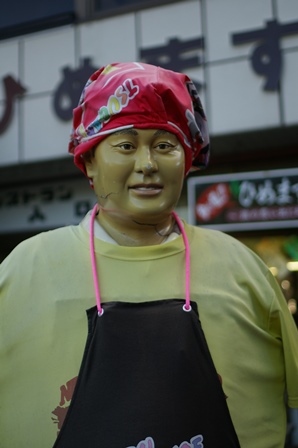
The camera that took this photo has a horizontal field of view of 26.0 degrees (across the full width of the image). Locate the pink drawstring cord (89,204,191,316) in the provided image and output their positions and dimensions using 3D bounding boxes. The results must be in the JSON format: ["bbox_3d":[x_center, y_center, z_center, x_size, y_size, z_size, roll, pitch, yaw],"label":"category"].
[{"bbox_3d":[-0.019,0.063,1.180,0.180,0.214,0.180,0,-9,-9],"label":"pink drawstring cord"}]

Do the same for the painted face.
[{"bbox_3d":[-0.024,-0.084,1.175,0.163,0.168,0.130,1,-8,-13],"label":"painted face"}]

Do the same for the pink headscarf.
[{"bbox_3d":[-0.020,-0.199,1.250,0.250,0.205,0.260,1,-8,-12],"label":"pink headscarf"}]

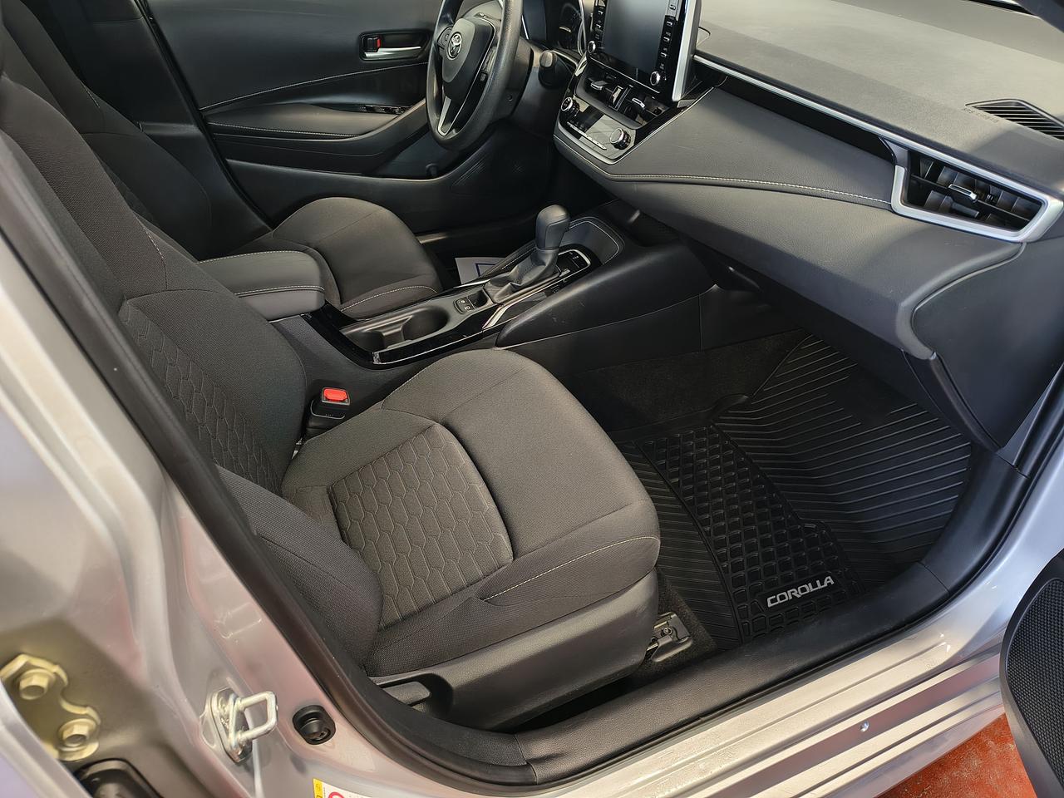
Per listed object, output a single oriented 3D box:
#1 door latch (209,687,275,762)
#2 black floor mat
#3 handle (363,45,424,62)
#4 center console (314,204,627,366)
[{"bbox_3d":[-0.215,0.243,0.550,0.038,0.055,0.040,-14,41,-20],"label":"door latch"},{"bbox_3d":[0.479,0.141,1.416,0.600,0.160,0.500,-14,41,-20],"label":"black floor mat"},{"bbox_3d":[-0.315,-0.786,1.686,0.138,0.026,0.026,-14,41,-20],"label":"handle"},{"bbox_3d":[-0.104,-0.214,1.295,0.550,0.220,0.210,-14,41,-20],"label":"center console"}]

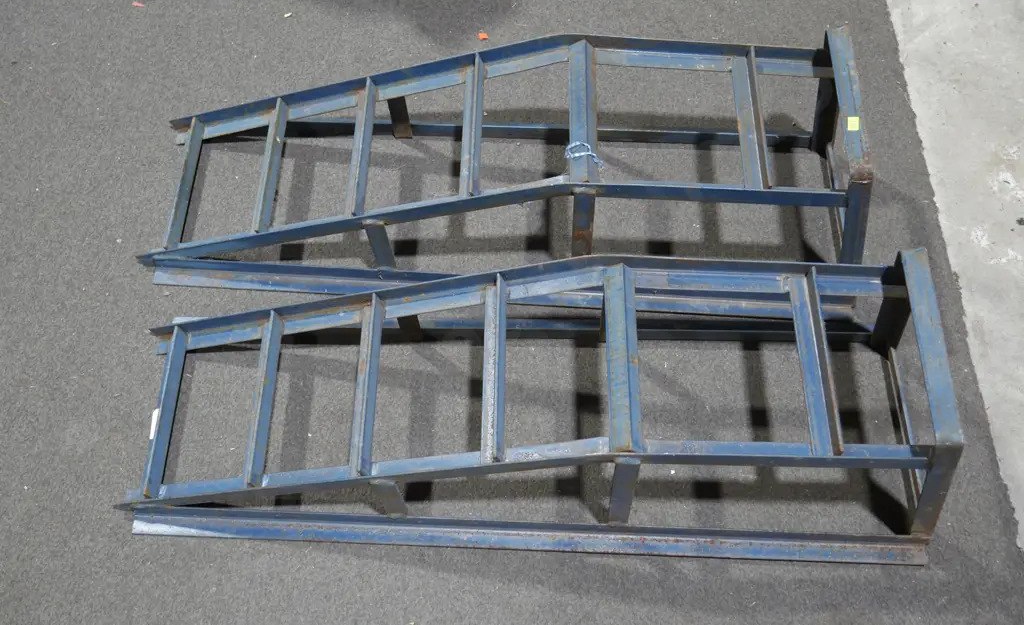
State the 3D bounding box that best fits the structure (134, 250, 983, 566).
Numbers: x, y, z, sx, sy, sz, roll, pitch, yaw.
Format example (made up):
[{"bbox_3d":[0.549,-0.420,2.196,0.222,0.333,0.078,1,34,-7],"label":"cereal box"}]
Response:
[{"bbox_3d":[0.034,0.106,1.468,1.234,0.330,0.413,2,60,-2],"label":"structure"}]

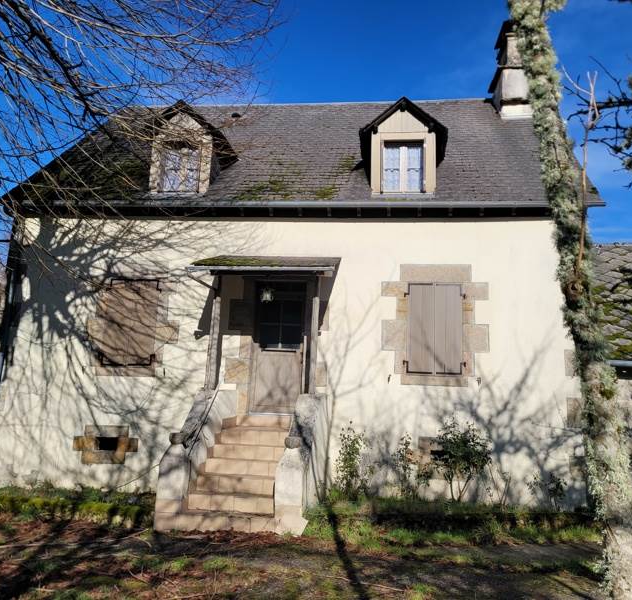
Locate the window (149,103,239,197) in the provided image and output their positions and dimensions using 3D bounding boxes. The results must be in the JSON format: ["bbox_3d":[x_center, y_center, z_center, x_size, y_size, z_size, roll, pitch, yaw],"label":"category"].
[{"bbox_3d":[-2.222,-2.427,10.636,1.300,1.622,1.400,1,-11,6],"label":"window"}]

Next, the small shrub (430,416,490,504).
[{"bbox_3d":[1.959,2.188,8.129,0.740,1.093,0.700,1,-12,6],"label":"small shrub"}]

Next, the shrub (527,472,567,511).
[{"bbox_3d":[3.041,2.539,8.004,0.485,0.480,0.450,1,-12,6],"label":"shrub"}]

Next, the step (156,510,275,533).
[{"bbox_3d":[-1.065,2.535,6.892,1.436,0.159,0.342,1,-11,6],"label":"step"}]

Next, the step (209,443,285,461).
[{"bbox_3d":[-0.847,1.986,7.817,1.060,0.183,0.320,1,-12,6],"label":"step"}]

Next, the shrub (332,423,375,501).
[{"bbox_3d":[0.522,2.255,8.351,0.551,1.055,0.500,1,-12,6],"label":"shrub"}]

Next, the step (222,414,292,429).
[{"bbox_3d":[-0.839,1.781,8.785,1.024,0.191,0.380,1,-12,6],"label":"step"}]

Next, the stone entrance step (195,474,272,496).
[{"bbox_3d":[-0.941,2.323,7.584,1.073,0.177,0.332,1,-11,6],"label":"stone entrance step"}]

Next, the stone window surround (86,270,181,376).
[{"bbox_3d":[-2.997,0.381,9.924,1.558,1.758,0.150,1,-11,6],"label":"stone window surround"}]

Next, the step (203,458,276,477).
[{"bbox_3d":[-0.900,2.210,7.941,1.073,0.177,0.332,1,-11,6],"label":"step"}]

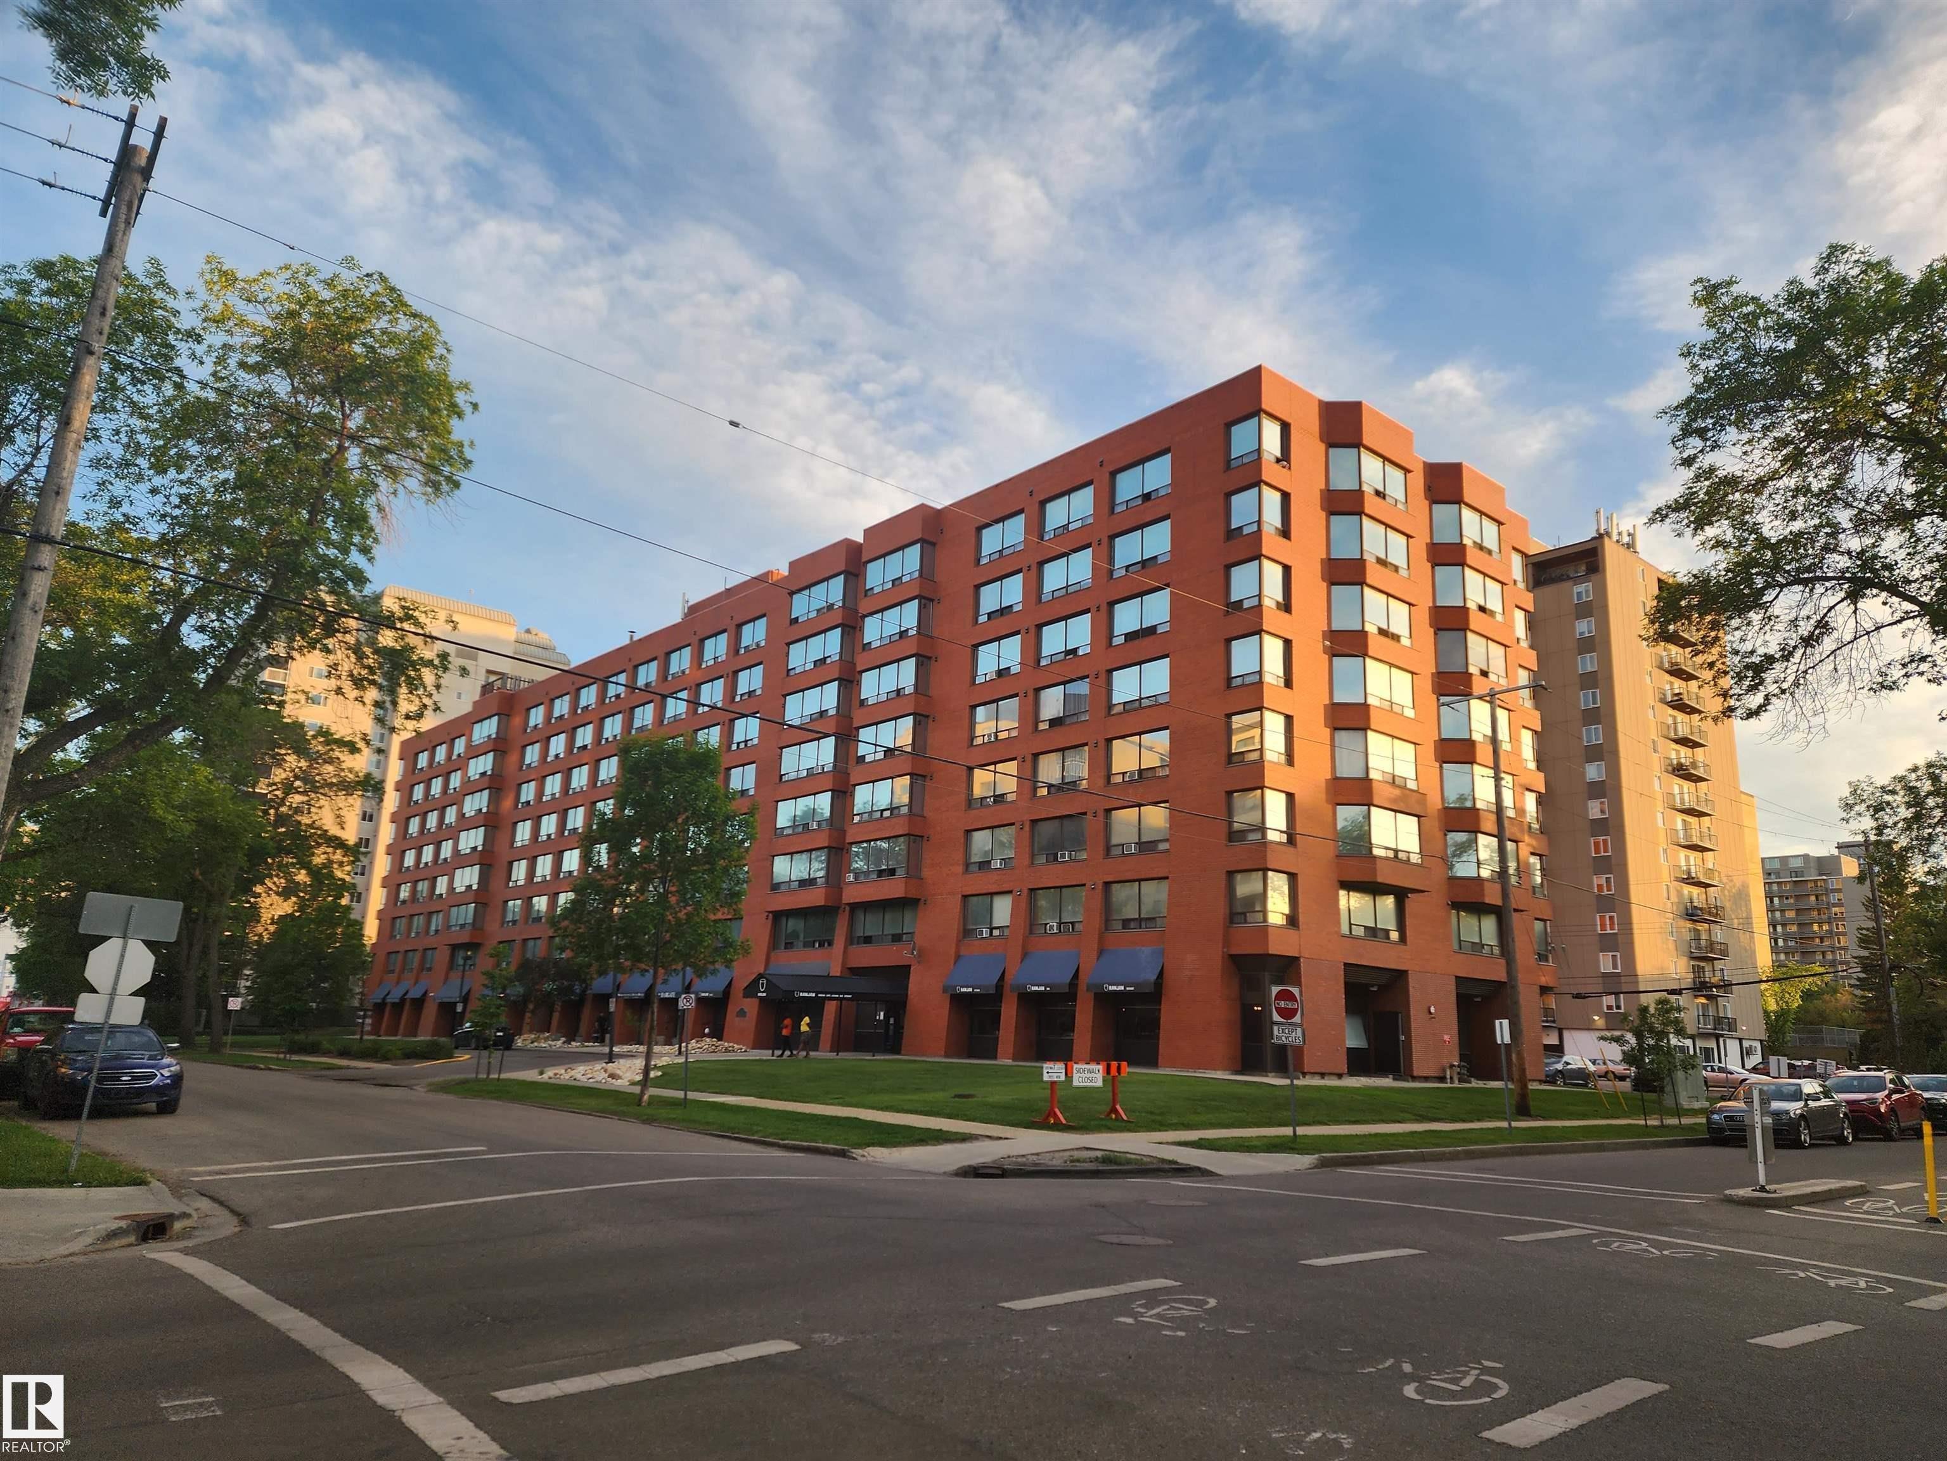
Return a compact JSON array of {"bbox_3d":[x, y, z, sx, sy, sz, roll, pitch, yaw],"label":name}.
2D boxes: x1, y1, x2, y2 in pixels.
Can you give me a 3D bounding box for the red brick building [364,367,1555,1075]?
[{"bbox_3d":[-13.555,7.700,83.304,20.800,24.800,94.400,13,-17,-39],"label":"red brick building"}]

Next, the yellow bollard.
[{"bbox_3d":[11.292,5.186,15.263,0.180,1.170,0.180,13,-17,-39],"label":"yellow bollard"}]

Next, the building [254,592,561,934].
[{"bbox_3d":[-65.131,9.951,142.942,29.000,45.500,22.000,13,-17,-39],"label":"building"}]

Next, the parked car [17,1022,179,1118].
[{"bbox_3d":[-15.950,6.150,23.650,1.940,1.540,5.100,14,-17,-40],"label":"parked car"}]

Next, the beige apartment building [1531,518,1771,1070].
[{"bbox_3d":[49.048,7.447,102.196,24.800,38.400,16.000,13,-17,-39],"label":"beige apartment building"}]

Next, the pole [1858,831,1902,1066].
[{"bbox_3d":[36.798,9.489,51.896,0.400,11.000,0.400,13,-17,-39],"label":"pole"}]

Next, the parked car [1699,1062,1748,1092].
[{"bbox_3d":[39.349,18.119,67.000,1.800,1.440,4.750,10,-16,-31],"label":"parked car"}]

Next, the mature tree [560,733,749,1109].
[{"bbox_3d":[-6.813,4.049,27.658,3.900,7.800,3.900,13,-17,-39],"label":"mature tree"}]

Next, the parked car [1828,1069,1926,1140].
[{"bbox_3d":[24.298,10.175,35.203,4.600,1.670,1.850,13,-17,-39],"label":"parked car"}]

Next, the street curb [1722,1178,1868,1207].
[{"bbox_3d":[11.184,6.223,17.411,4.650,0.150,0.650,13,-17,-39],"label":"street curb"}]

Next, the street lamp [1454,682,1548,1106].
[{"bbox_3d":[13.479,4.090,32.459,0.500,10.800,2.400,13,-17,-39],"label":"street lamp"}]

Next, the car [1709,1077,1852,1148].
[{"bbox_3d":[18.900,8.890,30.250,4.700,1.430,1.830,13,-17,-39],"label":"car"}]

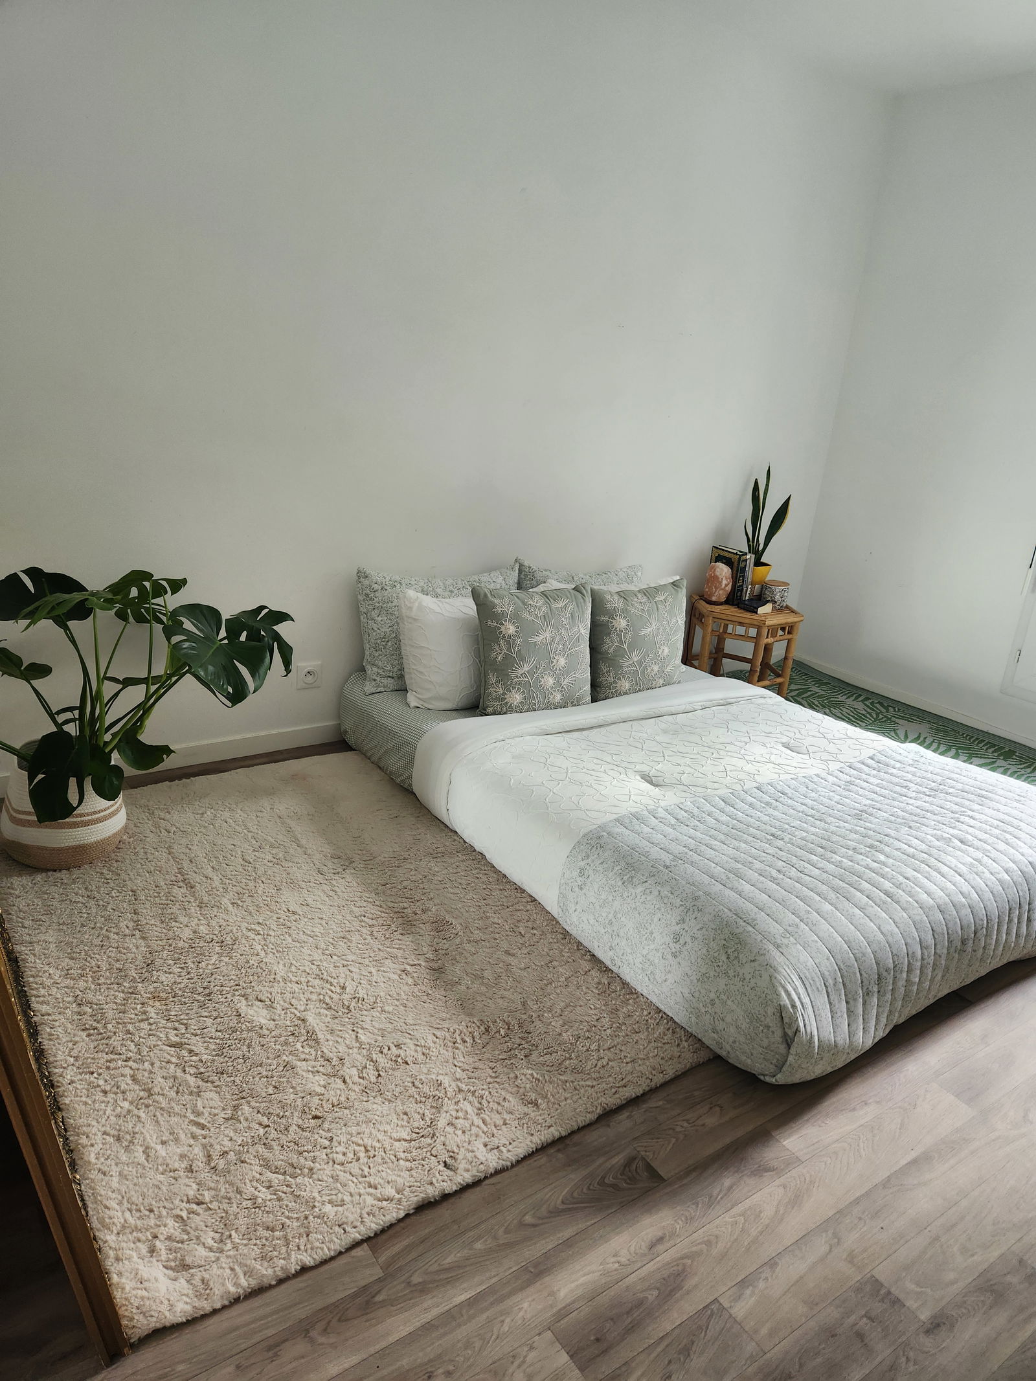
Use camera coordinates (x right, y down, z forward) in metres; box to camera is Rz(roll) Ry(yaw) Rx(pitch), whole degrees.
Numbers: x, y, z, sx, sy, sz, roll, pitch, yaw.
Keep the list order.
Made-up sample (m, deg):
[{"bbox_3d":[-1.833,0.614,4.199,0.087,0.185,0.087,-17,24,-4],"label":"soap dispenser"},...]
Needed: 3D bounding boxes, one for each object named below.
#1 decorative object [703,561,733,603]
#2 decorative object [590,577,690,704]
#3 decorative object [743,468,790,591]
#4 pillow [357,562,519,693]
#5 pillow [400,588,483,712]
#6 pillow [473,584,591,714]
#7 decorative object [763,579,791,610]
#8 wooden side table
[{"bbox_3d":[0.845,-0.455,3.840,0.120,0.175,0.120,-9,24,-34],"label":"decorative object"},{"bbox_3d":[0.446,-0.197,3.323,0.450,0.430,0.150,-9,9,-34],"label":"decorative object"},{"bbox_3d":[1.033,-0.677,3.814,0.200,0.490,0.170,-9,24,-34],"label":"decorative object"},{"bbox_3d":[-0.251,-0.234,3.189,0.640,0.440,0.160,-9,9,-34],"label":"pillow"},{"bbox_3d":[-0.123,-0.166,3.097,0.560,0.410,0.160,-9,7,-34],"label":"pillow"},{"bbox_3d":[0.064,-0.147,3.059,0.460,0.430,0.150,-9,9,-34],"label":"pillow"},{"bbox_3d":[1.090,-0.399,3.842,0.113,0.105,0.113,-9,24,-34],"label":"decorative object"},{"bbox_3d":[0.943,-0.150,3.891,0.475,0.425,0.415,-9,24,-34],"label":"wooden side table"}]

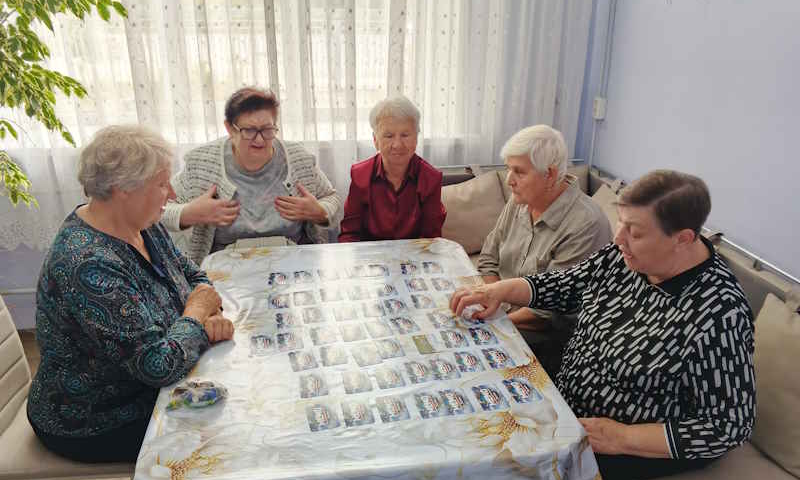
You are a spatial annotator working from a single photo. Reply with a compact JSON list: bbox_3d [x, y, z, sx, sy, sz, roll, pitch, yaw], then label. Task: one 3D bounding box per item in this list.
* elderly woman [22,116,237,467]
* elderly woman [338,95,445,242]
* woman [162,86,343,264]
[{"bbox_3d":[-0.680,0.328,1.759,0.700,1.270,0.520,-5,22,-12],"label":"elderly woman"},{"bbox_3d":[-0.020,0.118,2.332,0.460,1.245,0.660,-1,21,-3],"label":"elderly woman"},{"bbox_3d":[-0.510,0.108,2.296,0.620,1.290,0.660,-5,22,-12],"label":"woman"}]

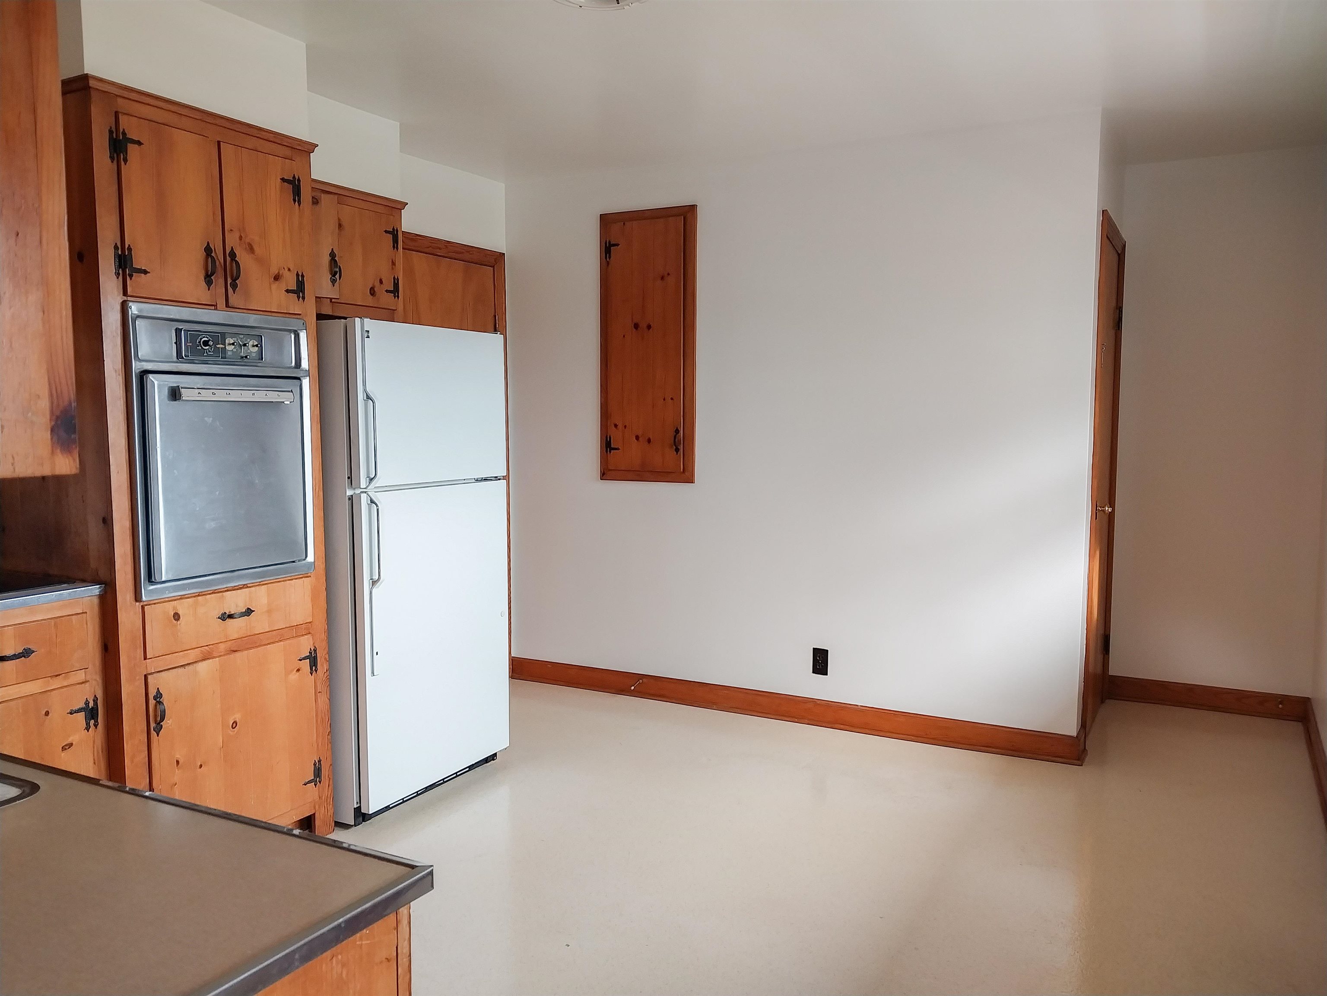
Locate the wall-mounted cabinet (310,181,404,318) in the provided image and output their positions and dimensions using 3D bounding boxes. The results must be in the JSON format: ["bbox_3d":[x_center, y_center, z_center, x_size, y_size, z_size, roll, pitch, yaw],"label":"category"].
[{"bbox_3d":[-1.287,-0.888,3.592,0.269,0.455,0.748,3,6,27],"label":"wall-mounted cabinet"}]

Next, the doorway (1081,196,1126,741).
[{"bbox_3d":[1.824,-0.067,4.238,0.117,2.111,0.856,3,6,27],"label":"doorway"}]

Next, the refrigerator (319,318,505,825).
[{"bbox_3d":[-1.065,0.223,3.635,0.676,1.649,0.752,3,6,28],"label":"refrigerator"}]

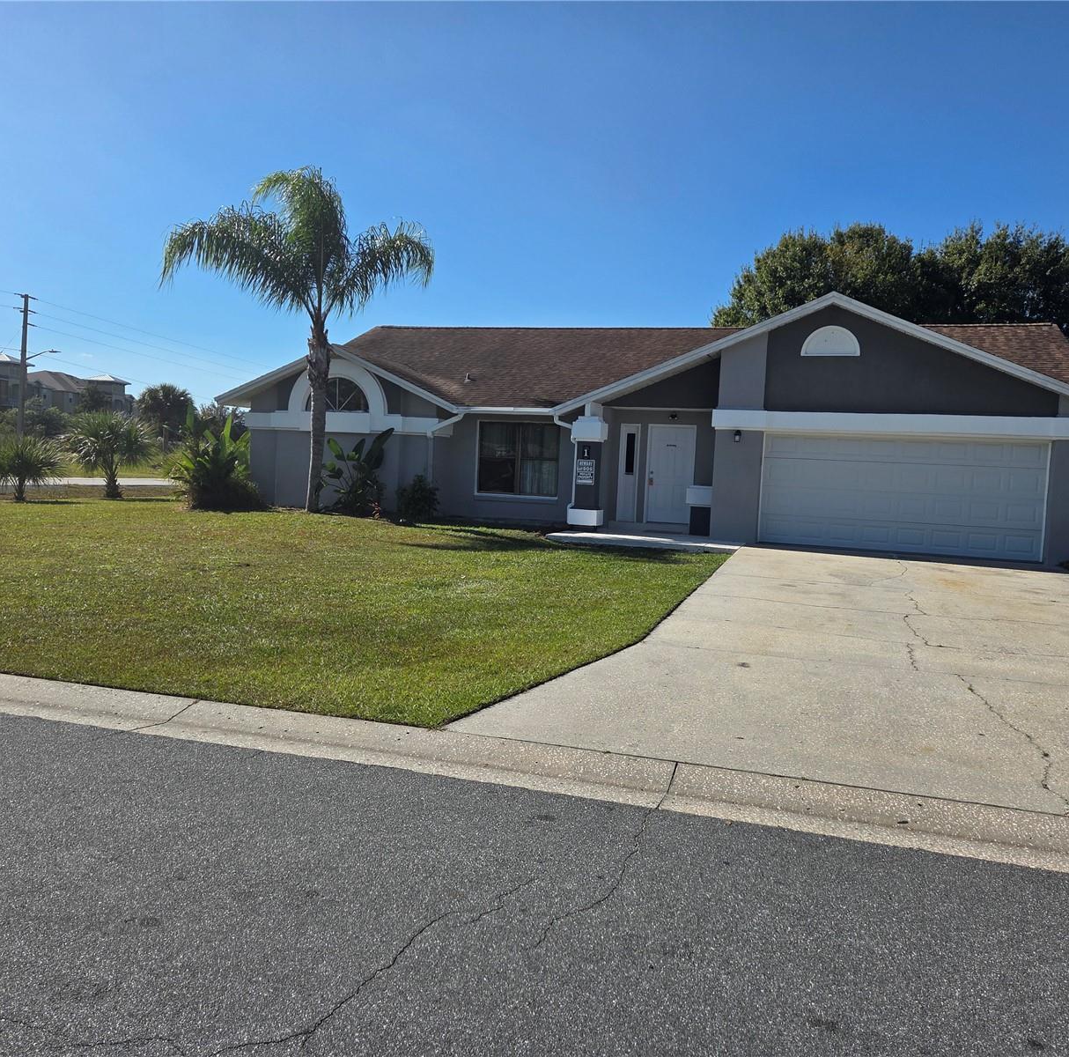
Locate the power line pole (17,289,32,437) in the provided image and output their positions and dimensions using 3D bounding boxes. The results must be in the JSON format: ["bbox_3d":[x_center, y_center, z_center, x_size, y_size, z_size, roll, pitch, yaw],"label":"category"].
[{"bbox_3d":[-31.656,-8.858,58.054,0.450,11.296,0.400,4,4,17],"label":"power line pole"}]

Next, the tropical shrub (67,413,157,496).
[{"bbox_3d":[-10.072,-1.762,22.336,2.059,2.060,2.000,4,4,17],"label":"tropical shrub"}]

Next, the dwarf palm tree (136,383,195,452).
[{"bbox_3d":[-27.638,-7.718,70.029,4.357,6.178,4.200,4,4,17],"label":"dwarf palm tree"}]

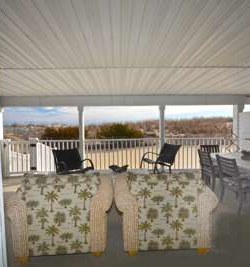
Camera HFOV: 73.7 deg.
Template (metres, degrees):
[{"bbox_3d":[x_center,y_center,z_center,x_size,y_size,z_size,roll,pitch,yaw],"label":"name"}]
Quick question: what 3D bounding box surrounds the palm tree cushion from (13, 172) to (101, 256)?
[{"bbox_3d":[-0.665,0.834,1.790,0.800,0.790,0.180,-1,2,-8],"label":"palm tree cushion"}]

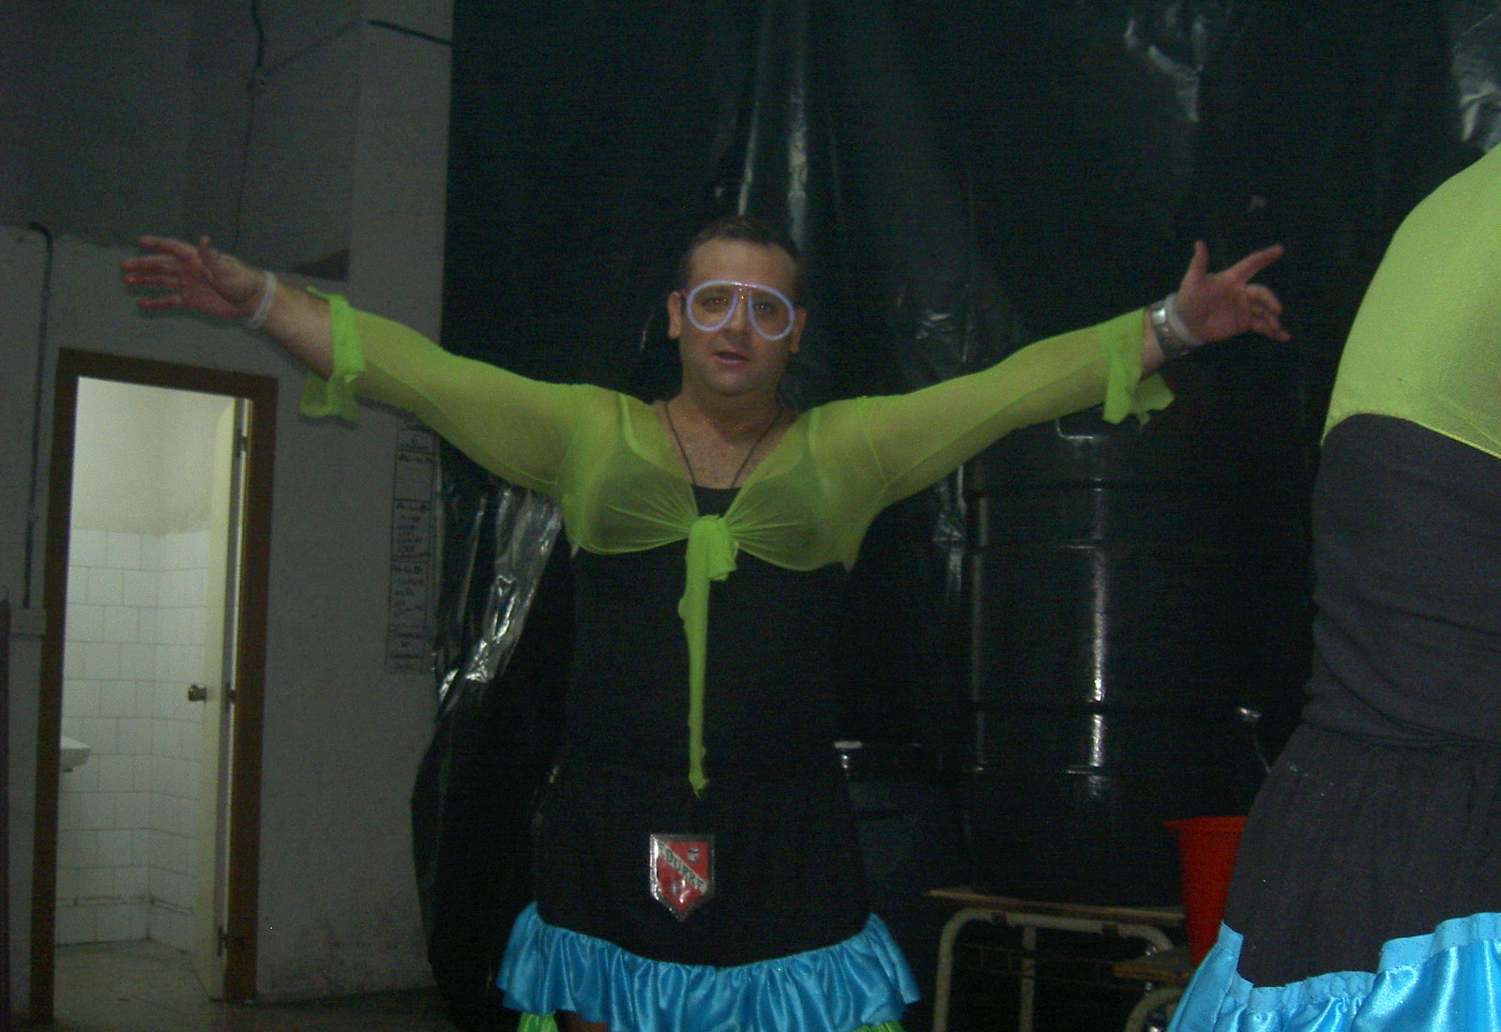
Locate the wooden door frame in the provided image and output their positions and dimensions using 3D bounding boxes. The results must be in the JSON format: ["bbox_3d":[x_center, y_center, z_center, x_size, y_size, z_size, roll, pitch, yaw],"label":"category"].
[{"bbox_3d":[-1.920,0.540,5.420,0.760,2.100,0.100,6,-7,-42],"label":"wooden door frame"}]

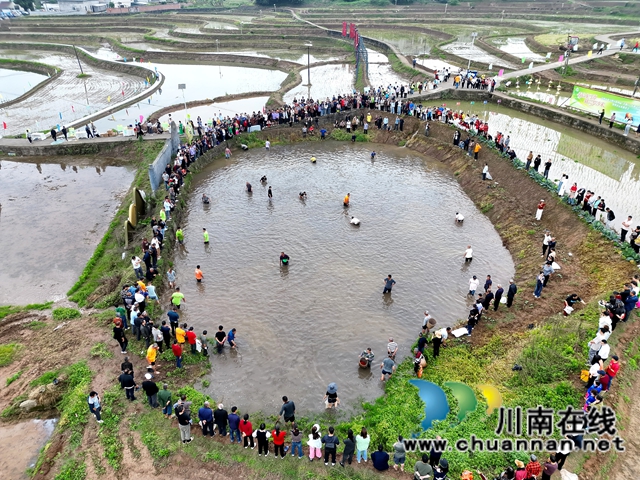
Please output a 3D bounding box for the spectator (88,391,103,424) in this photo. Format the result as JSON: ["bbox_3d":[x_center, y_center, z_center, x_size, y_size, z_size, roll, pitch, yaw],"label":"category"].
[{"bbox_3d":[-8.669,6.468,17.245,0.500,1.558,0.500,-5,30,-9],"label":"spectator"}]

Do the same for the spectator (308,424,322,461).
[{"bbox_3d":[-0.153,7.186,15.810,0.520,1.653,0.360,2,24,5],"label":"spectator"}]

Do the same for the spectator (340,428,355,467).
[{"bbox_3d":[0.994,7.201,15.460,0.500,1.671,0.380,-7,25,-14],"label":"spectator"}]

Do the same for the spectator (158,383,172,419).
[{"bbox_3d":[-6.037,6.309,17.431,0.520,1.676,0.340,1,24,3],"label":"spectator"}]

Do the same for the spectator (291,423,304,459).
[{"bbox_3d":[-0.848,7.318,16.160,0.480,1.616,0.330,5,25,11],"label":"spectator"}]

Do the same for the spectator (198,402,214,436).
[{"bbox_3d":[-4.095,6.501,16.163,0.500,1.665,0.360,8,30,13],"label":"spectator"}]

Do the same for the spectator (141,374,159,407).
[{"bbox_3d":[-6.661,5.917,17.515,0.560,1.650,0.380,16,33,26],"label":"spectator"}]

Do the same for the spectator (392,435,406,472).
[{"bbox_3d":[2.808,7.301,15.204,0.500,1.617,0.380,0,29,0],"label":"spectator"}]

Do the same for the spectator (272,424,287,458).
[{"bbox_3d":[-1.486,7.319,16.163,0.520,1.616,0.360,4,25,9],"label":"spectator"}]

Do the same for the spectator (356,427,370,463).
[{"bbox_3d":[1.509,7.295,15.835,0.500,1.636,0.330,1,24,3],"label":"spectator"}]

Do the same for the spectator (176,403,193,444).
[{"bbox_3d":[-4.745,6.447,15.608,0.540,1.706,0.420,19,35,30],"label":"spectator"}]

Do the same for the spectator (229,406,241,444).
[{"bbox_3d":[-3.057,6.590,15.892,0.480,1.678,0.330,6,30,10],"label":"spectator"}]

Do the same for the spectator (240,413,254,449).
[{"bbox_3d":[-2.695,7.030,16.354,0.500,1.643,0.330,5,25,11],"label":"spectator"}]

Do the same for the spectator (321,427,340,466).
[{"bbox_3d":[0.360,6.874,14.825,0.560,1.735,0.380,0,29,0],"label":"spectator"}]

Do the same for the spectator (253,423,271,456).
[{"bbox_3d":[-2.067,7.187,15.987,0.600,1.544,0.350,2,30,4],"label":"spectator"}]

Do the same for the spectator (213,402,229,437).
[{"bbox_3d":[-3.837,7.002,17.305,0.520,1.593,0.330,2,24,5],"label":"spectator"}]

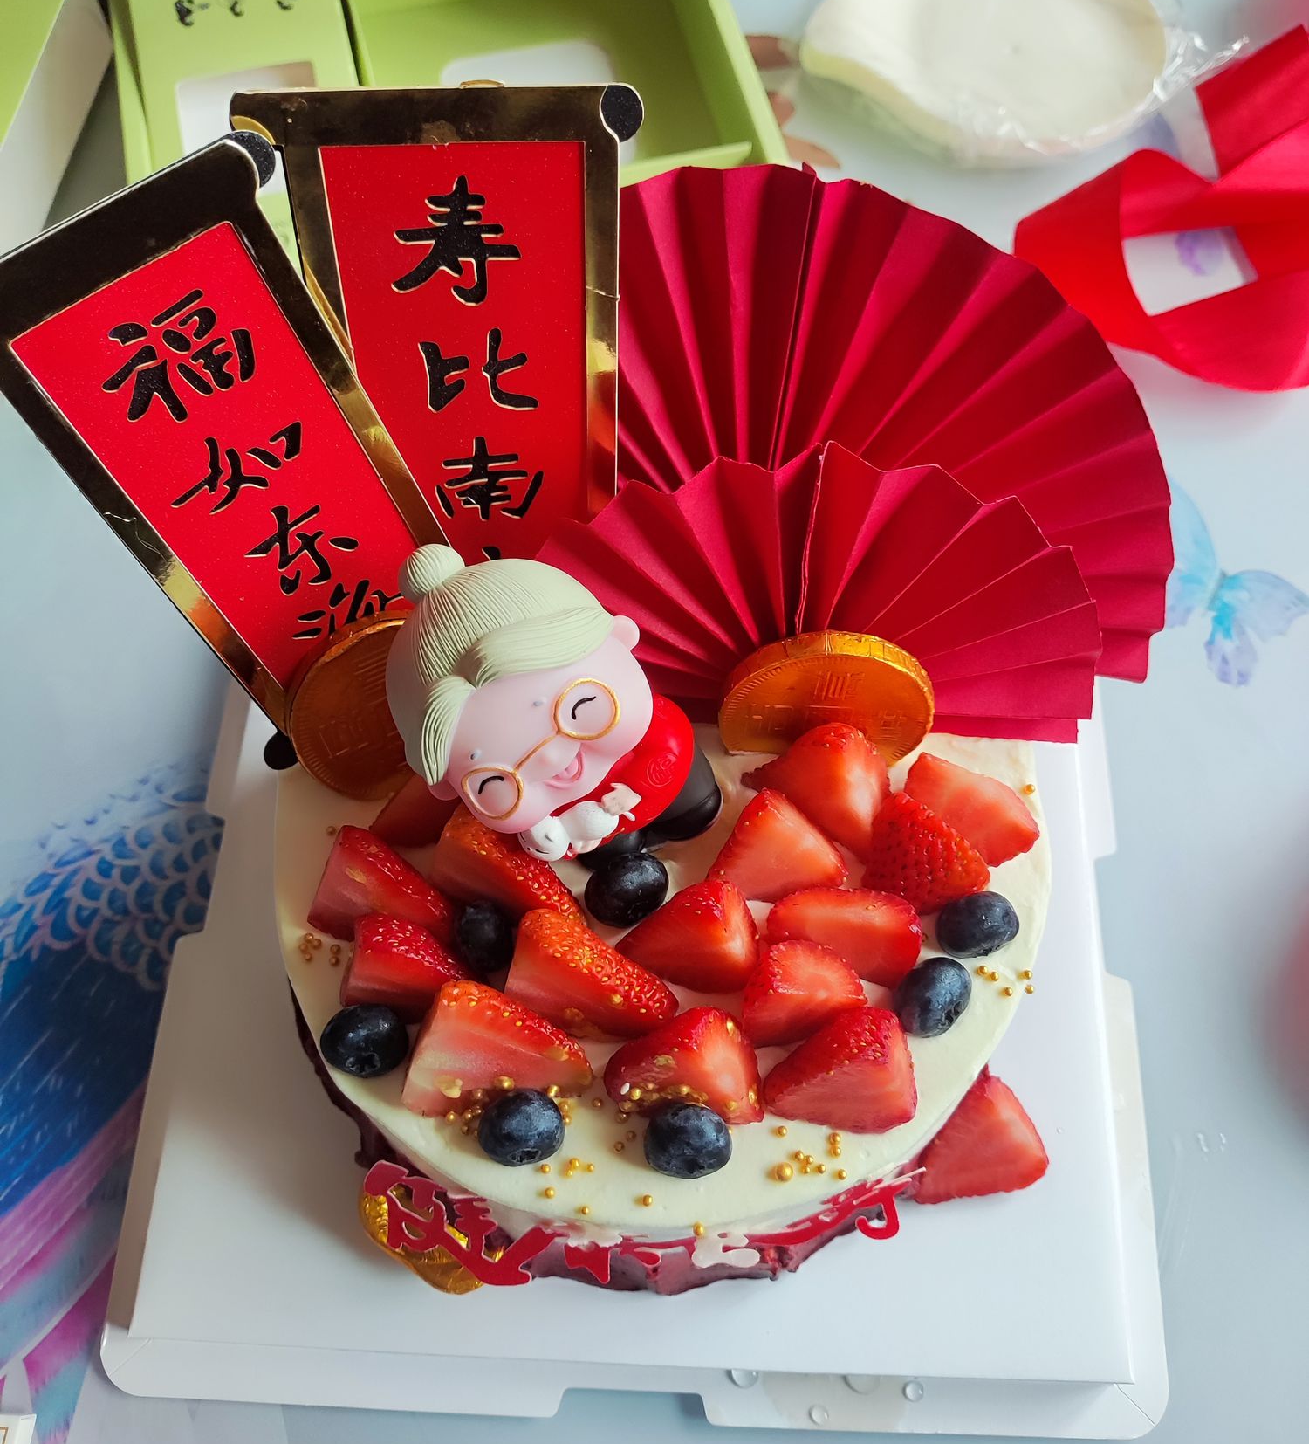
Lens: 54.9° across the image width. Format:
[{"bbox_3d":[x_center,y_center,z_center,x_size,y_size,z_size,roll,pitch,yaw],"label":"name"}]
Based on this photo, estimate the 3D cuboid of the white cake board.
[{"bbox_3d":[-0.001,0.047,0.364,0.275,0.018,0.275,2,67,1],"label":"white cake board"}]

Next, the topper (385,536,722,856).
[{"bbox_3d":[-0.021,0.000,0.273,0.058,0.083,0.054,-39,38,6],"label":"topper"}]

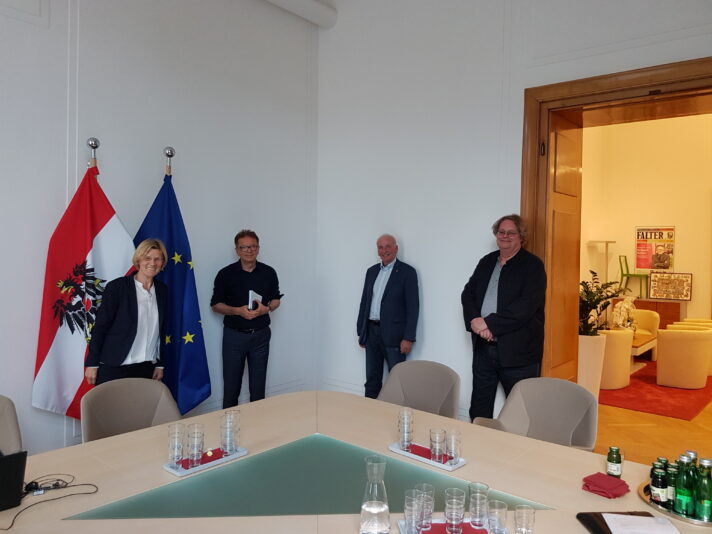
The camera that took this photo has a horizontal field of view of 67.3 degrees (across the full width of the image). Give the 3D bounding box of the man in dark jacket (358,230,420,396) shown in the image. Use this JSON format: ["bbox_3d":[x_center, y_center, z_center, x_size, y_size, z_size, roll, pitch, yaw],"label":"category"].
[{"bbox_3d":[0.254,0.610,4.250,0.510,1.740,0.320,2,2,35],"label":"man in dark jacket"}]

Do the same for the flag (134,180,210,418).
[{"bbox_3d":[-1.209,0.182,3.430,0.200,1.520,0.560,2,2,39],"label":"flag"}]

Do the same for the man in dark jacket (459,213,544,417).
[{"bbox_3d":[0.976,0.582,3.550,0.570,1.850,0.400,3,2,41],"label":"man in dark jacket"}]

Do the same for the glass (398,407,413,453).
[{"bbox_3d":[0.210,0.686,2.260,0.062,0.184,0.062,1,1,0],"label":"glass"}]

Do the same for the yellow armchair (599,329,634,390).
[{"bbox_3d":[3.137,1.146,6.748,0.580,0.730,0.580,3,2,40],"label":"yellow armchair"}]

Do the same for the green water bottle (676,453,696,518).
[{"bbox_3d":[1.193,0.786,1.931,0.062,0.201,0.062,3,2,40],"label":"green water bottle"}]

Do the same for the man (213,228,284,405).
[{"bbox_3d":[-0.840,0.618,4.070,0.530,1.780,0.350,0,2,-25],"label":"man"}]

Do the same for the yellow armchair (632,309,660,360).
[{"bbox_3d":[4.559,1.091,8.600,0.660,0.750,0.640,2,2,39],"label":"yellow armchair"}]

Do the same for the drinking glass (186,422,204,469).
[{"bbox_3d":[-0.668,0.748,2.238,0.067,0.167,0.067,1,2,0],"label":"drinking glass"}]

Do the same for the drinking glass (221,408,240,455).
[{"bbox_3d":[-0.558,0.739,2.394,0.070,0.180,0.070,1,2,0],"label":"drinking glass"}]

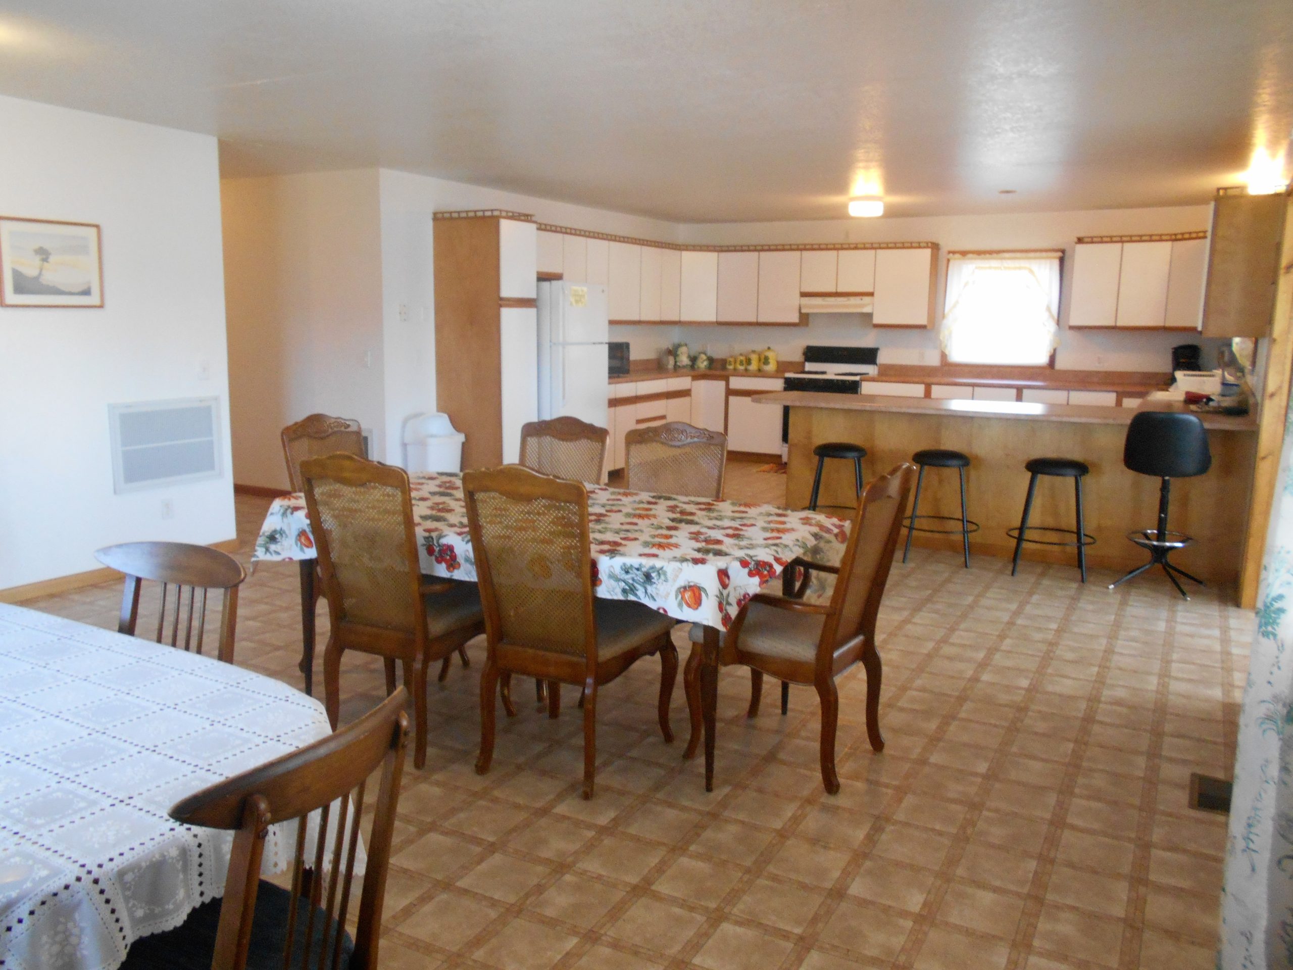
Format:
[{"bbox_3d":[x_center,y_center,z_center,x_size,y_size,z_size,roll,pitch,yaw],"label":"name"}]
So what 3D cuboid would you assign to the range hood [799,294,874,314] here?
[{"bbox_3d":[1.927,-1.792,9.694,0.761,0.162,0.434,6,11,29],"label":"range hood"}]

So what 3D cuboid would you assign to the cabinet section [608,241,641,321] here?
[{"bbox_3d":[-0.339,-1.905,9.199,0.320,0.735,0.627,6,11,28],"label":"cabinet section"}]

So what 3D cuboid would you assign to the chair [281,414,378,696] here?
[{"bbox_3d":[-1.096,0.250,3.944,0.620,0.980,0.550,6,11,31],"label":"chair"}]

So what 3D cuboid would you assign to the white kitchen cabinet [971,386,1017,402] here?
[{"bbox_3d":[3.270,-0.538,9.034,0.394,0.766,0.614,6,11,29],"label":"white kitchen cabinet"}]

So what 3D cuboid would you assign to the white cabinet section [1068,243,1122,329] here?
[{"bbox_3d":[4.003,-1.756,8.618,0.366,0.730,0.320,6,11,29],"label":"white cabinet section"}]

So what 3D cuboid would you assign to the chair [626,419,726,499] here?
[{"bbox_3d":[-0.001,0.283,3.796,0.500,0.980,0.610,4,10,23],"label":"chair"}]

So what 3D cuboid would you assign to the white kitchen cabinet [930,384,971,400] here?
[{"bbox_3d":[2.963,-0.573,9.311,0.385,0.795,0.590,6,11,28],"label":"white kitchen cabinet"}]

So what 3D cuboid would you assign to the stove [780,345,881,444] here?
[{"bbox_3d":[1.858,-0.785,9.796,0.770,1.190,0.710,6,11,28],"label":"stove"}]

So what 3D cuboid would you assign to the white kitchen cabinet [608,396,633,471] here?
[{"bbox_3d":[-0.489,-0.489,8.850,0.600,0.720,0.585,6,11,28],"label":"white kitchen cabinet"}]

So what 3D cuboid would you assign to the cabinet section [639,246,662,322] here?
[{"bbox_3d":[-0.101,-1.956,9.569,0.320,0.730,0.409,6,11,29],"label":"cabinet section"}]

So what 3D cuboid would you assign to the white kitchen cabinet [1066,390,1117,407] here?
[{"bbox_3d":[3.970,-0.470,8.648,0.378,0.780,0.600,6,11,29],"label":"white kitchen cabinet"}]

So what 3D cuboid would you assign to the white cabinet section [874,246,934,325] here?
[{"bbox_3d":[2.541,-1.921,9.511,0.521,0.740,0.320,6,11,28],"label":"white cabinet section"}]

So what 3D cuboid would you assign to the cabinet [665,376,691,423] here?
[{"bbox_3d":[0.064,-0.698,9.862,0.600,0.795,0.553,6,11,28],"label":"cabinet"}]

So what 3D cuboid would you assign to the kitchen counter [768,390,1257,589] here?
[{"bbox_3d":[2.154,-0.053,6.238,2.900,0.914,0.890,6,11,28],"label":"kitchen counter"}]

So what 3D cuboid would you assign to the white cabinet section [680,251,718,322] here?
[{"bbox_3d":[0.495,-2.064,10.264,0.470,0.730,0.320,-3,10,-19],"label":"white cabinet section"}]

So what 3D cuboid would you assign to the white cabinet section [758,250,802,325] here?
[{"bbox_3d":[1.429,-2.017,10.026,0.454,0.730,0.320,6,11,29],"label":"white cabinet section"}]

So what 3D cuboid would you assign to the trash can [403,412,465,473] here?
[{"bbox_3d":[-1.560,-0.152,7.138,0.260,0.730,0.420,6,11,28],"label":"trash can"}]

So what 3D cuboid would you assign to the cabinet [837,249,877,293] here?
[{"bbox_3d":[2.123,-2.100,9.599,0.383,0.410,0.323,6,11,29],"label":"cabinet"}]

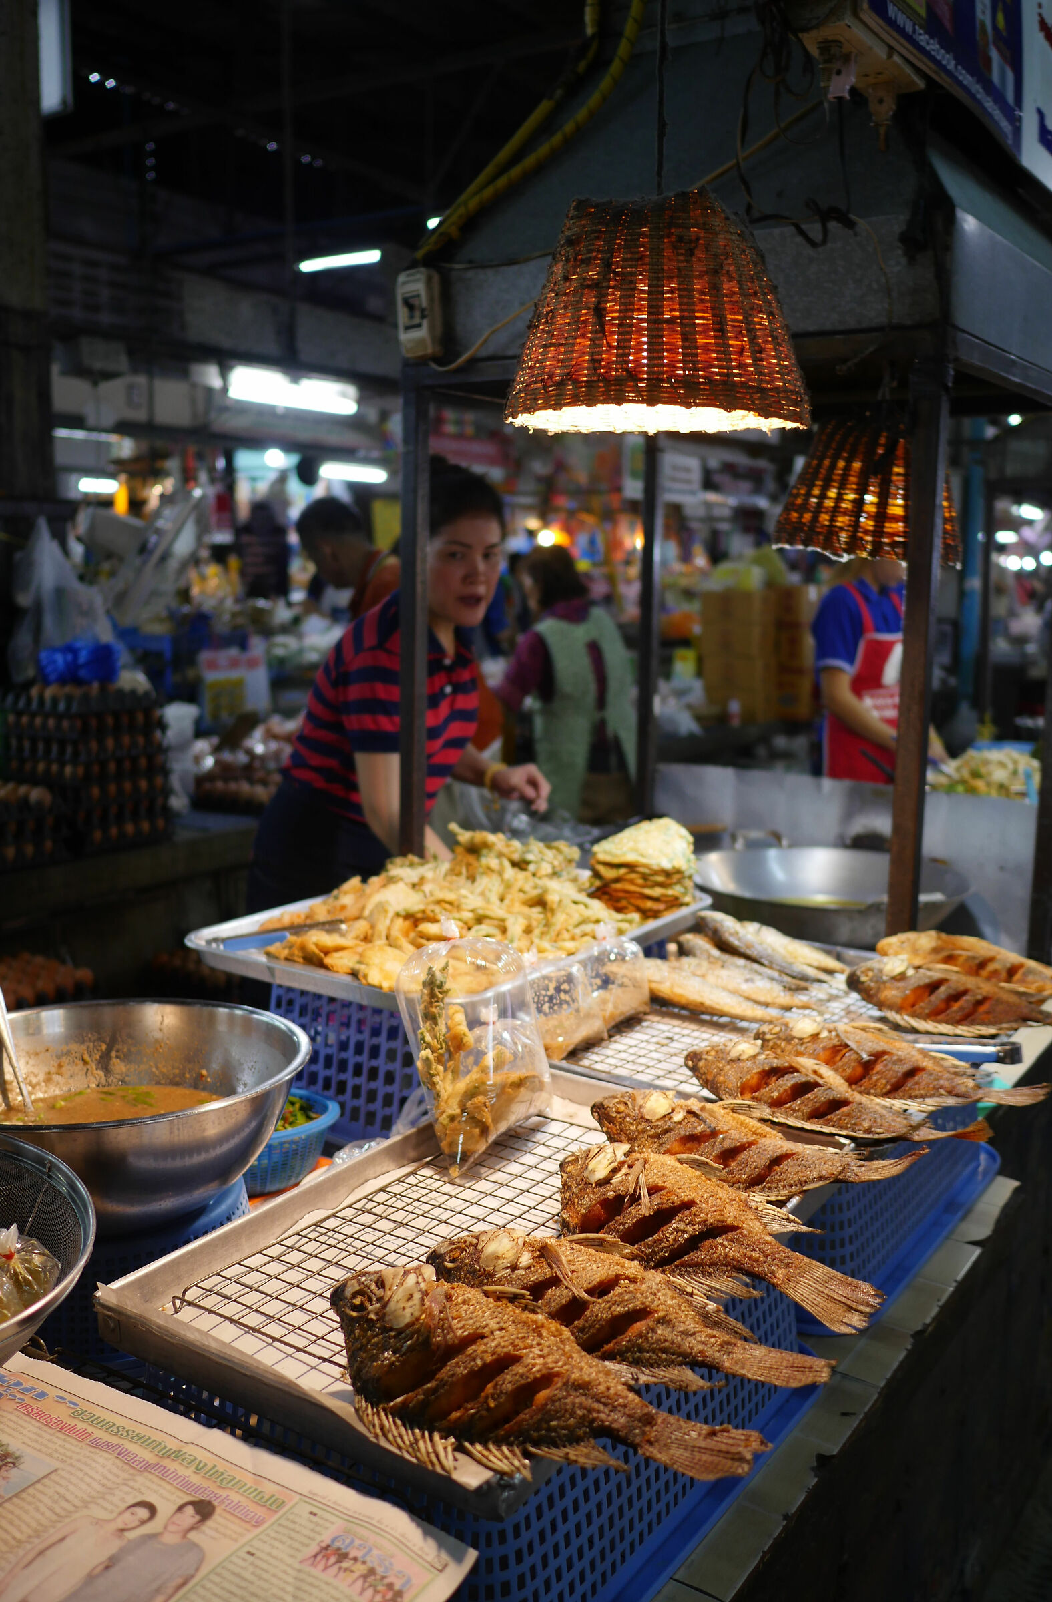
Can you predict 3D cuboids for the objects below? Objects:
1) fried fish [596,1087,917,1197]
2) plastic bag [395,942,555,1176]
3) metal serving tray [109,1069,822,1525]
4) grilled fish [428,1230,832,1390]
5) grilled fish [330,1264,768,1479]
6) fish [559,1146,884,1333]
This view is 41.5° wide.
[{"bbox_3d":[0.196,0.289,1.218,0.293,0.055,0.125,3,8,20],"label":"fried fish"},{"bbox_3d":[-0.059,0.214,1.284,0.120,0.205,0.155,7,12,33],"label":"plastic bag"},{"bbox_3d":[0.004,0.337,1.090,0.342,0.036,0.585,6,9,33],"label":"metal serving tray"},{"bbox_3d":[0.059,0.331,0.908,0.285,0.055,0.125,6,9,27],"label":"grilled fish"},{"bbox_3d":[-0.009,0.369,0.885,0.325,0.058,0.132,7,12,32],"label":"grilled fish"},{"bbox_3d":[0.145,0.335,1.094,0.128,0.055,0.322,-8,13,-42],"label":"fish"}]

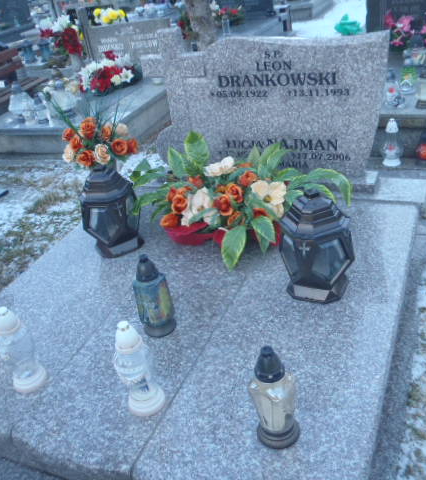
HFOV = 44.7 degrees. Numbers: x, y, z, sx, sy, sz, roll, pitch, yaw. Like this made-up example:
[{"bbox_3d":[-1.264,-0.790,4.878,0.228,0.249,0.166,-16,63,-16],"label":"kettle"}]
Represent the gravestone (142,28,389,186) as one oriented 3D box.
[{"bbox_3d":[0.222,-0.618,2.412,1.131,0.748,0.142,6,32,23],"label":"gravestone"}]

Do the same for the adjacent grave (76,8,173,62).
[{"bbox_3d":[-0.819,-1.991,4.965,0.950,0.500,0.140,6,33,24],"label":"adjacent grave"}]

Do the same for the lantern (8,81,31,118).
[{"bbox_3d":[-1.938,-1.399,5.139,0.200,0.330,0.200,-16,29,-16],"label":"lantern"}]

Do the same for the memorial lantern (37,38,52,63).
[{"bbox_3d":[-2.213,-2.489,6.800,0.160,0.310,0.160,-15,28,-13],"label":"memorial lantern"}]

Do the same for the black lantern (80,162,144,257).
[{"bbox_3d":[-0.414,-0.131,2.104,0.235,0.360,0.235,-19,31,-17],"label":"black lantern"}]

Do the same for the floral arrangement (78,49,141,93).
[{"bbox_3d":[-0.967,-1.558,4.829,0.500,0.270,0.380,-5,30,7],"label":"floral arrangement"}]

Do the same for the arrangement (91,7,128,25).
[{"bbox_3d":[-1.372,-2.926,6.928,0.500,0.340,0.400,5,31,24],"label":"arrangement"}]

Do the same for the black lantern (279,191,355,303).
[{"bbox_3d":[0.306,-0.009,1.549,0.215,0.320,0.215,6,34,24],"label":"black lantern"}]

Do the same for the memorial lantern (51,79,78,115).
[{"bbox_3d":[-1.435,-1.370,4.939,0.200,0.330,0.200,-14,28,-12],"label":"memorial lantern"}]

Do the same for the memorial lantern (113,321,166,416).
[{"bbox_3d":[-0.198,0.329,1.356,0.100,0.280,0.100,-15,30,-11],"label":"memorial lantern"}]

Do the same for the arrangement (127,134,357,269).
[{"bbox_3d":[0.105,-0.127,1.944,0.720,0.370,0.420,5,32,24],"label":"arrangement"}]

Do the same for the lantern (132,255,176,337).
[{"bbox_3d":[-0.173,0.149,1.486,0.100,0.252,0.100,6,34,24],"label":"lantern"}]

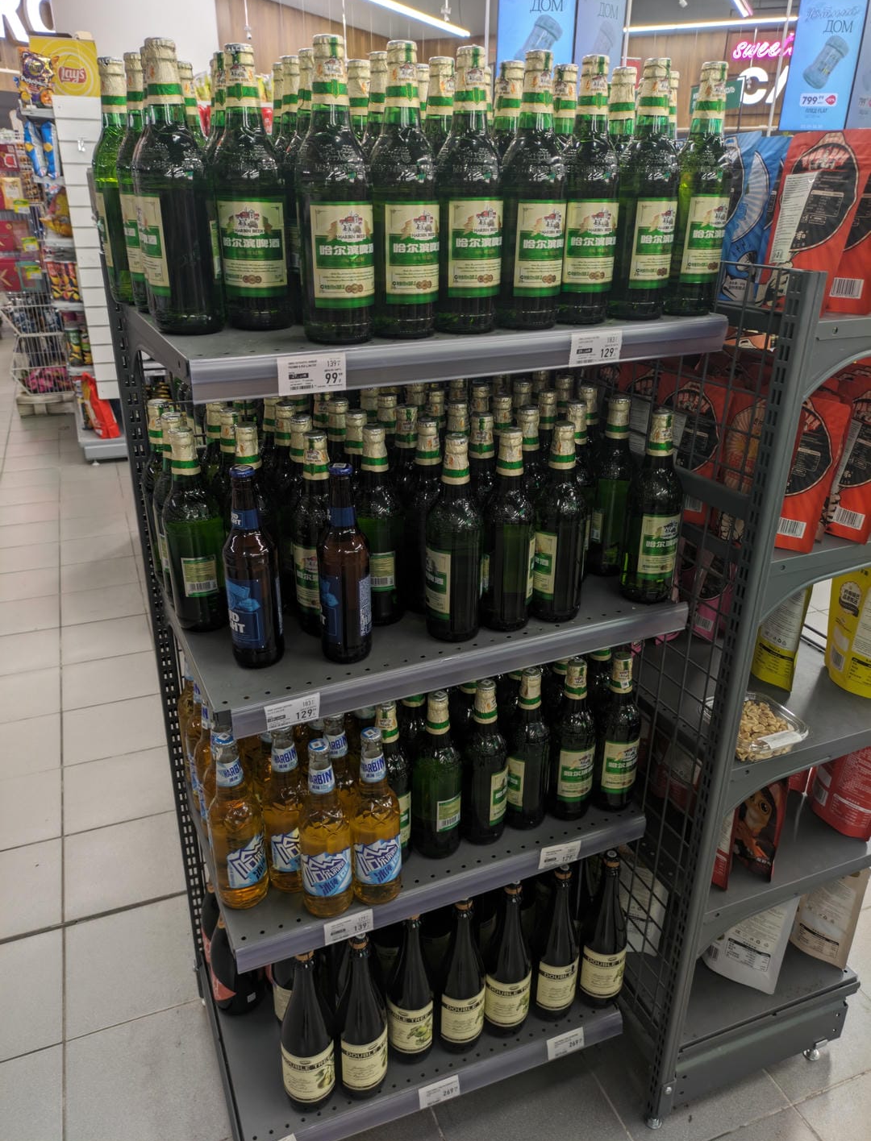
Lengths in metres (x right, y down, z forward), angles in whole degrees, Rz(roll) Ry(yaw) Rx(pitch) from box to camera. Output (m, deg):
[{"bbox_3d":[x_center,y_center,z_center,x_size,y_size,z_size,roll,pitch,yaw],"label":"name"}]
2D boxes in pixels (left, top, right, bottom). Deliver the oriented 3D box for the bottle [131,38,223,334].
[{"bbox_3d":[-0.265,-0.383,0.854,0.068,0.271,0.068,-23,33,-40],"label":"bottle"}]

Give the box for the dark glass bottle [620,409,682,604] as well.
[{"bbox_3d":[0.313,-0.091,1.201,0.073,0.277,0.073,-9,25,-22],"label":"dark glass bottle"}]

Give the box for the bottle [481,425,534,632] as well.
[{"bbox_3d":[0.097,-0.053,1.117,0.073,0.277,0.073,1,23,0],"label":"bottle"}]

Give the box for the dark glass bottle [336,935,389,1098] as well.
[{"bbox_3d":[-0.113,0.691,1.309,0.081,0.304,0.081,1,25,0],"label":"dark glass bottle"}]

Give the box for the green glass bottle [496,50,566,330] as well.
[{"bbox_3d":[0.107,-0.407,0.912,0.068,0.271,0.068,0,25,0],"label":"green glass bottle"}]

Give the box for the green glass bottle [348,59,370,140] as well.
[{"bbox_3d":[-0.087,-0.438,0.977,0.072,0.272,0.072,12,27,23],"label":"green glass bottle"}]

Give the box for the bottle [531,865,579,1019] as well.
[{"bbox_3d":[0.216,0.647,1.472,0.081,0.316,0.081,1,23,0],"label":"bottle"}]

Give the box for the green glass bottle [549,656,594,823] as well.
[{"bbox_3d":[0.219,0.264,1.328,0.073,0.277,0.073,1,23,0],"label":"green glass bottle"}]

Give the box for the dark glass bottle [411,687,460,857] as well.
[{"bbox_3d":[0.004,0.299,1.228,0.068,0.271,0.068,0,25,0],"label":"dark glass bottle"}]

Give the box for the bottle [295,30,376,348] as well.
[{"bbox_3d":[-0.101,-0.368,0.828,0.073,0.272,0.073,-10,27,-22],"label":"bottle"}]

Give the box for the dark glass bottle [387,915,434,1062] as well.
[{"bbox_3d":[-0.041,0.677,1.395,0.081,0.316,0.081,1,23,0],"label":"dark glass bottle"}]

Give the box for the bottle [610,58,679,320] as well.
[{"bbox_3d":[0.249,-0.441,0.986,0.073,0.277,0.073,-9,25,-22],"label":"bottle"}]

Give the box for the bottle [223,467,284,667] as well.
[{"bbox_3d":[-0.223,-0.005,1.018,0.065,0.248,0.065,-18,30,-35],"label":"bottle"}]

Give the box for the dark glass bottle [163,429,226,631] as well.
[{"bbox_3d":[-0.318,-0.051,1.099,0.068,0.271,0.068,-15,28,-29],"label":"dark glass bottle"}]

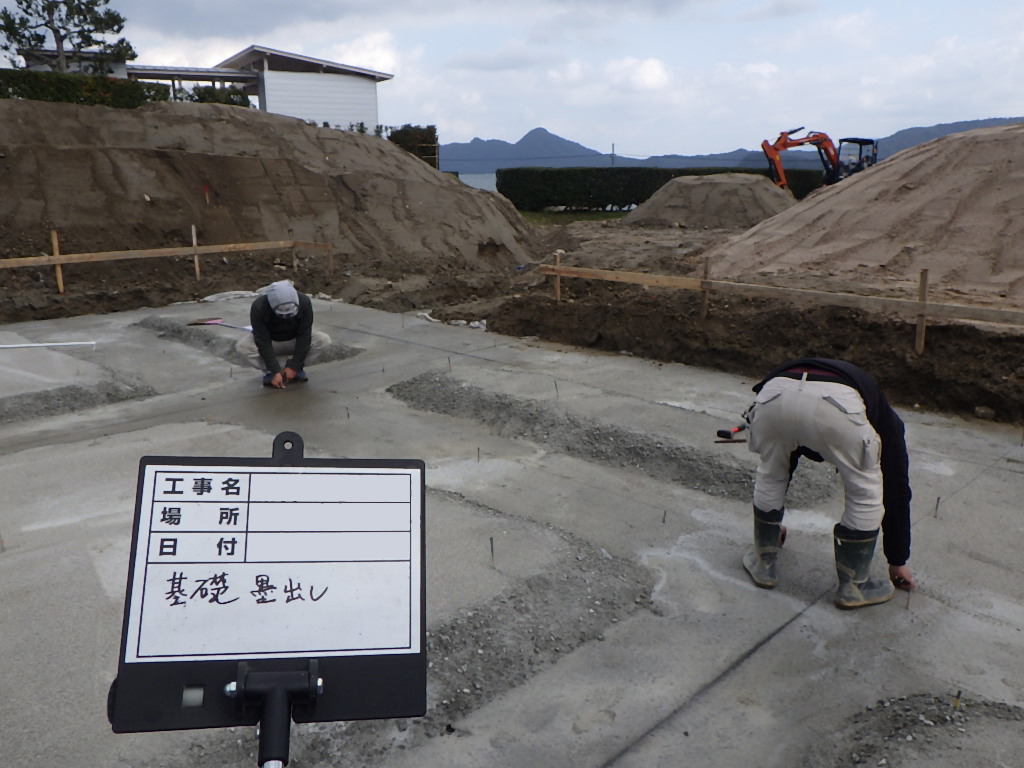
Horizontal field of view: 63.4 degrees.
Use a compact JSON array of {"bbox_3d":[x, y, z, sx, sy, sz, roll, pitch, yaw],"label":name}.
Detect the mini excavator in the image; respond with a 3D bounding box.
[{"bbox_3d":[10.987,-7.639,29.500,3.900,2.850,1.600,-2,14,-6],"label":"mini excavator"}]

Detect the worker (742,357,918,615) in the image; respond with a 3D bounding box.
[{"bbox_3d":[1.227,0.329,3.193,0.610,0.910,0.750,9,17,32],"label":"worker"}]

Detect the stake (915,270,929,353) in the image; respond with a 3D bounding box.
[{"bbox_3d":[3.154,-0.551,6.362,0.050,0.658,0.050,14,20,43],"label":"stake"}]

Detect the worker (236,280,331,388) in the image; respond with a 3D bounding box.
[{"bbox_3d":[-1.807,-0.458,6.573,0.700,0.800,0.680,-5,15,-16],"label":"worker"}]

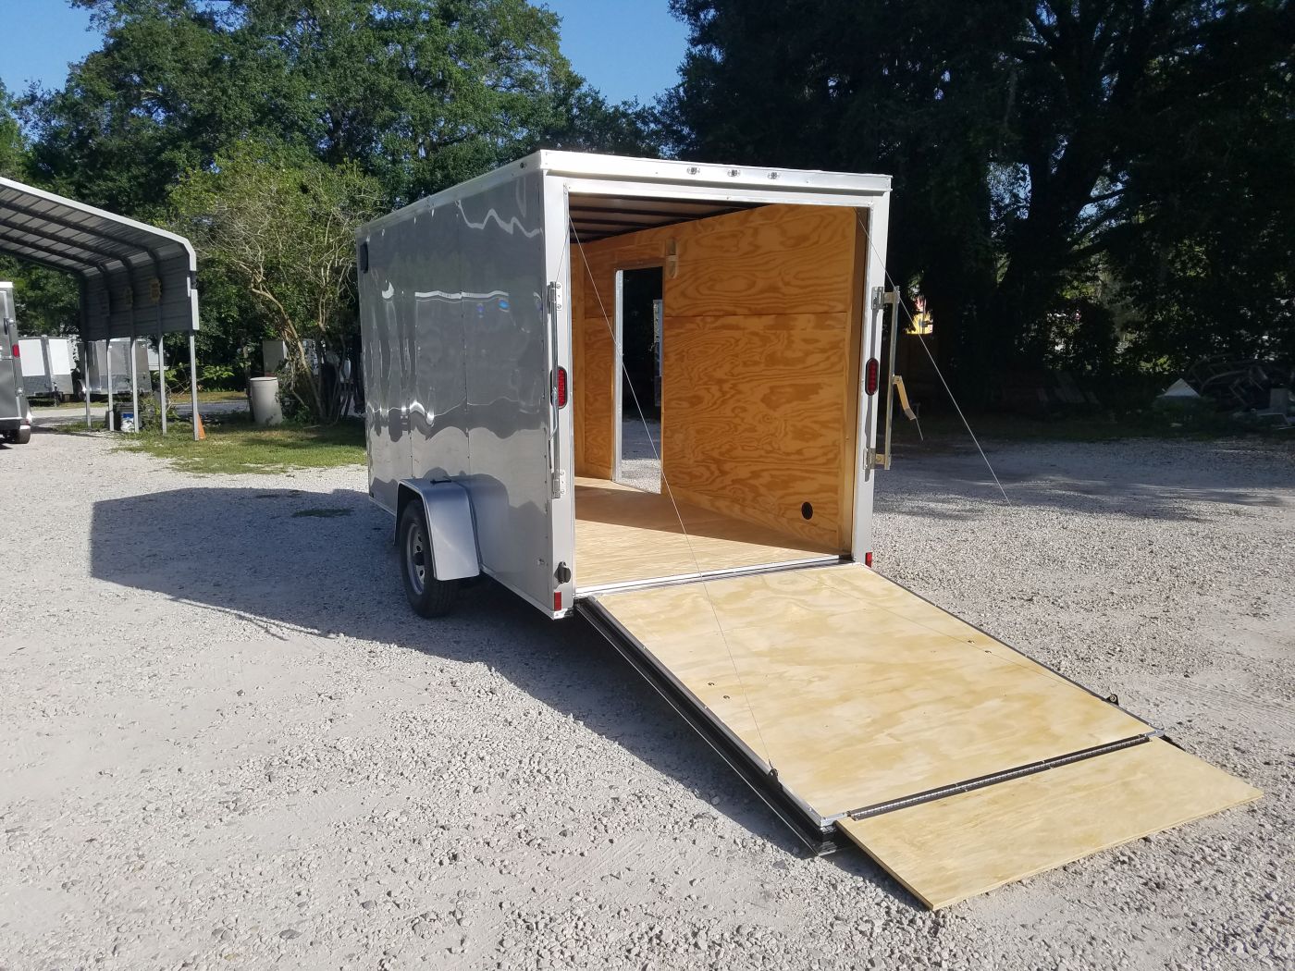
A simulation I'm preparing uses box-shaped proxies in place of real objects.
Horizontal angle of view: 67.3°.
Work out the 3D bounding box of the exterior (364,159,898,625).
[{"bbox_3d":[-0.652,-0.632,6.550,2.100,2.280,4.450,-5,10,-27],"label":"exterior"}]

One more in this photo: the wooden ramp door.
[{"bbox_3d":[0.902,0.796,3.824,1.570,0.100,2.136,-5,19,-27],"label":"wooden ramp door"}]

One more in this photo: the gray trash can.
[{"bbox_3d":[-7.843,-1.727,20.000,0.580,0.960,0.580,-6,8,-21],"label":"gray trash can"}]

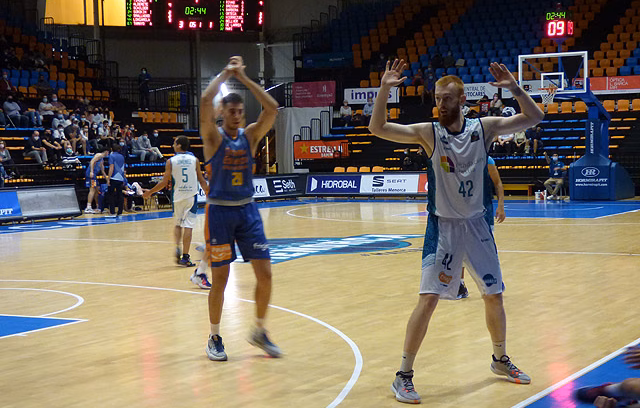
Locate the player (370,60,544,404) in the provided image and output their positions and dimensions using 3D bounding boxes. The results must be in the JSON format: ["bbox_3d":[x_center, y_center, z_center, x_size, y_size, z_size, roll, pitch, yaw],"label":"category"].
[{"bbox_3d":[0.891,0.152,7.527,1.150,2.110,0.640,-2,3,-20],"label":"player"}]

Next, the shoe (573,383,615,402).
[{"bbox_3d":[1.678,1.143,7.080,0.290,0.110,0.115,-1,3,6],"label":"shoe"}]

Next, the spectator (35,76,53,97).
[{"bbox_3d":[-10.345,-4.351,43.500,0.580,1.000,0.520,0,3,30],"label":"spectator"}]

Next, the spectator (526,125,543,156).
[{"bbox_3d":[7.296,-2.184,39.617,0.550,1.030,0.650,0,3,27],"label":"spectator"}]

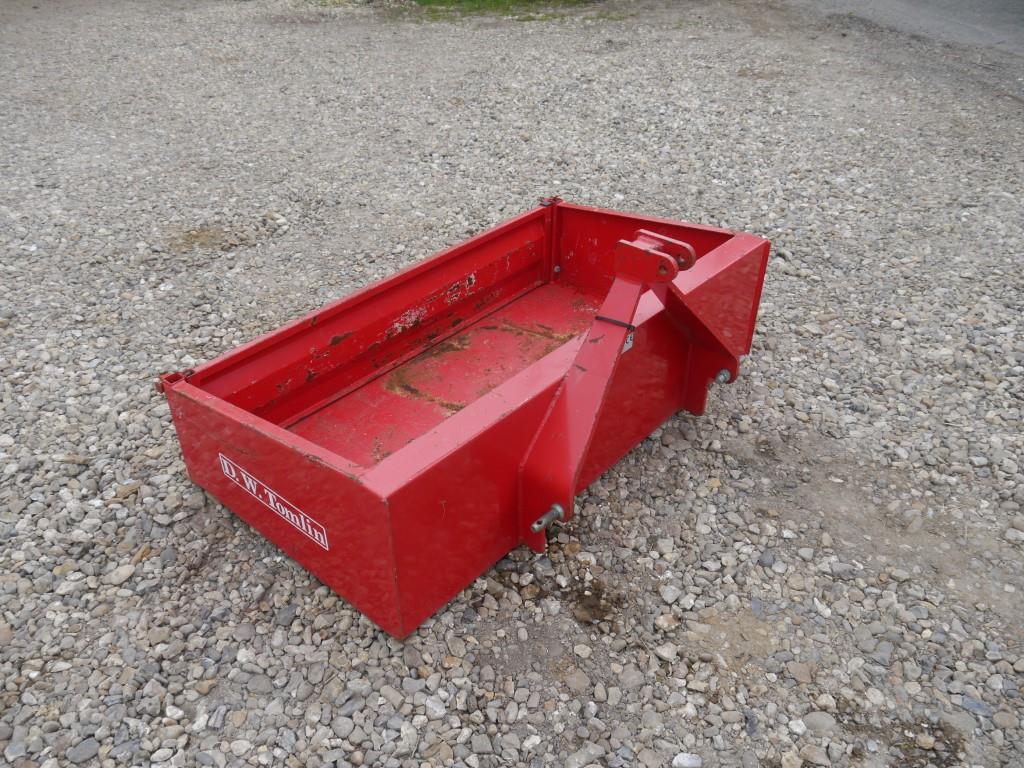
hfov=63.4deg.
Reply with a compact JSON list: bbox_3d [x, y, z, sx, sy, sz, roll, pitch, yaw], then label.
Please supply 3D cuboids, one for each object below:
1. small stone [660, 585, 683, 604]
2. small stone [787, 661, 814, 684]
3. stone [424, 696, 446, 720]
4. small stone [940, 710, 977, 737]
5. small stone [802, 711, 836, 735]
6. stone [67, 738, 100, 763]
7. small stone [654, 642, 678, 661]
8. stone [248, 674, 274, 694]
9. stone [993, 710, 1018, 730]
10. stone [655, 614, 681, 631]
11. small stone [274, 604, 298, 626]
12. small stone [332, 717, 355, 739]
[{"bbox_3d":[0.355,0.471,1.859,0.044,0.028,0.050,-5,34,-8],"label":"small stone"},{"bbox_3d":[0.590,0.586,1.688,0.057,0.026,0.052,-27,42,-35],"label":"small stone"},{"bbox_3d":[-0.150,0.632,1.613,0.038,0.027,0.054,-14,36,-20],"label":"stone"},{"bbox_3d":[0.859,0.651,1.592,0.068,0.029,0.053,3,34,4],"label":"small stone"},{"bbox_3d":[0.580,0.638,1.562,0.059,0.031,0.042,4,34,6],"label":"small stone"},{"bbox_3d":[-0.792,0.682,1.534,0.058,0.030,0.042,-13,36,-20],"label":"stone"},{"bbox_3d":[0.323,0.558,1.726,0.049,0.025,0.036,-13,36,-19],"label":"small stone"},{"bbox_3d":[-0.495,0.592,1.634,0.053,0.028,0.041,-3,34,-4],"label":"stone"},{"bbox_3d":[0.950,0.648,1.595,0.048,0.024,0.034,-4,34,-7],"label":"stone"},{"bbox_3d":[0.333,0.506,1.759,0.053,0.026,0.035,-3,34,-5],"label":"stone"},{"bbox_3d":[-0.483,0.496,1.778,0.039,0.025,0.054,1,33,2],"label":"small stone"},{"bbox_3d":[-0.316,0.644,1.553,0.043,0.026,0.037,18,38,25],"label":"small stone"}]

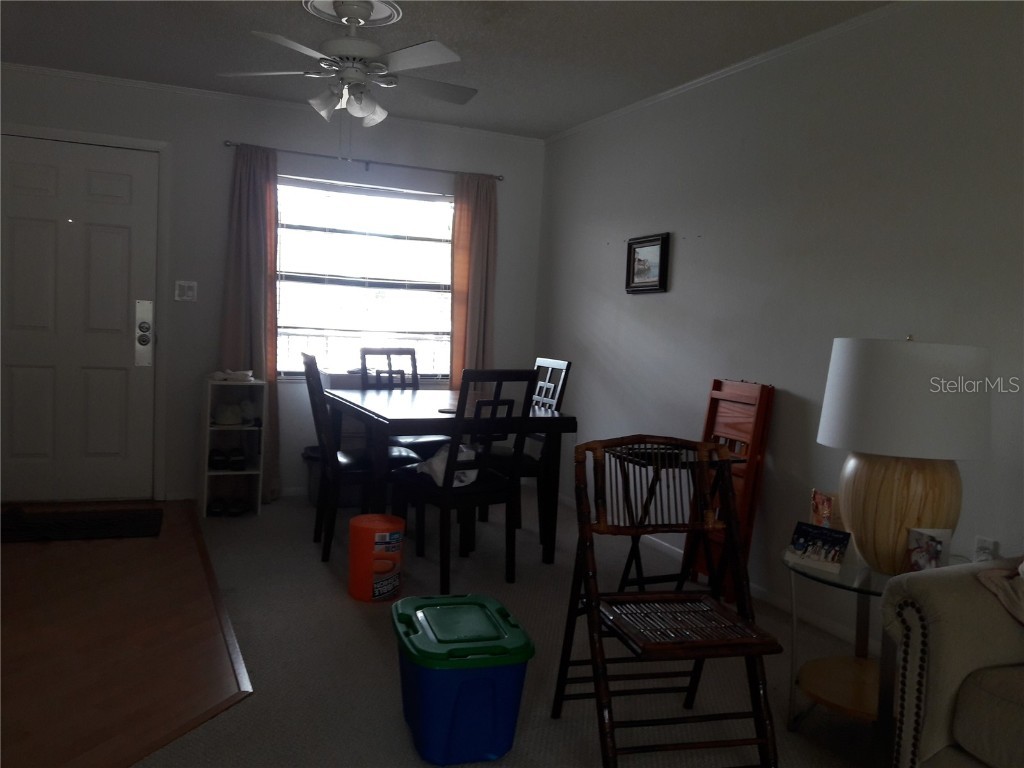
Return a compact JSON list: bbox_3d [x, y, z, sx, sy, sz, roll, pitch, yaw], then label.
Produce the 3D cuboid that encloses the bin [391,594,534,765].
[{"bbox_3d":[-0.157,0.847,2.412,0.355,0.322,0.475,1,5,-16],"label":"bin"}]

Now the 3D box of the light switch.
[{"bbox_3d":[-1.939,-0.551,4.933,0.122,0.118,0.015,1,5,-24],"label":"light switch"}]

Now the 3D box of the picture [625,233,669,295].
[{"bbox_3d":[0.730,-0.645,4.486,0.025,0.300,0.385,1,5,-24],"label":"picture"}]

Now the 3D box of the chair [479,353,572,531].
[{"bbox_3d":[-0.050,0.354,4.423,0.580,0.970,0.460,1,5,-24],"label":"chair"}]

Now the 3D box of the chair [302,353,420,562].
[{"bbox_3d":[-0.742,0.345,4.131,0.580,0.970,0.460,1,5,-21],"label":"chair"}]

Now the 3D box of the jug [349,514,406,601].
[{"bbox_3d":[-0.575,0.735,3.526,0.226,0.314,0.226,3,5,0],"label":"jug"}]

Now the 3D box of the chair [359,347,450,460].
[{"bbox_3d":[-0.604,0.298,4.767,0.460,0.970,0.580,-1,6,-34],"label":"chair"}]

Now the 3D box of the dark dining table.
[{"bbox_3d":[-0.373,0.466,4.239,0.915,0.747,1.180,1,5,-24],"label":"dark dining table"}]

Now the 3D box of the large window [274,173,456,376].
[{"bbox_3d":[-0.933,-0.661,5.420,1.220,1.260,0.100,1,5,-24],"label":"large window"}]

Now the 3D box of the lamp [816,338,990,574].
[{"bbox_3d":[1.142,0.222,2.462,0.455,0.695,0.455,1,5,-24],"label":"lamp"}]

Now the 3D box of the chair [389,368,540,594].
[{"bbox_3d":[-0.237,0.399,3.794,0.460,0.970,0.580,0,6,-34],"label":"chair"}]

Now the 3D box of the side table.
[{"bbox_3d":[1.083,0.813,2.505,0.505,0.495,0.505,1,5,-24],"label":"side table"}]

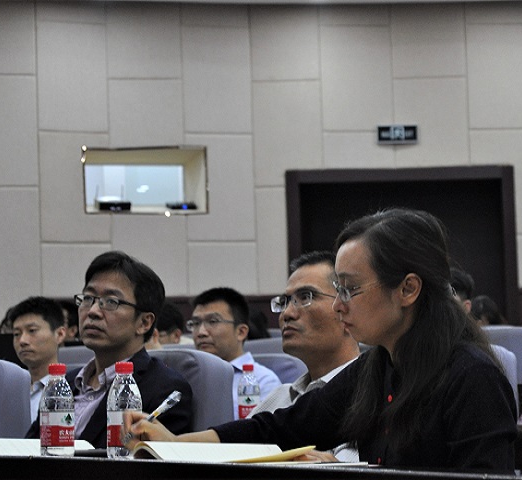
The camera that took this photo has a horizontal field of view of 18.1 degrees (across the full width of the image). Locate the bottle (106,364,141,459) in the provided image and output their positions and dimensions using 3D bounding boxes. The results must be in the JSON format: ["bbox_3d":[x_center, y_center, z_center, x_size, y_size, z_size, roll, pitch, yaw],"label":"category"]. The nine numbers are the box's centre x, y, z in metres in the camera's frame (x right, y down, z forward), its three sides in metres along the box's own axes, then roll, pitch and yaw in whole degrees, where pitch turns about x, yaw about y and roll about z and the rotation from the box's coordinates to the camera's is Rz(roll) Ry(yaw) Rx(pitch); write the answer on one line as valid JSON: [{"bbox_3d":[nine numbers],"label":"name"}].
[{"bbox_3d":[-0.237,0.301,2.850,0.061,0.178,0.061,-2,-4,0],"label":"bottle"}]

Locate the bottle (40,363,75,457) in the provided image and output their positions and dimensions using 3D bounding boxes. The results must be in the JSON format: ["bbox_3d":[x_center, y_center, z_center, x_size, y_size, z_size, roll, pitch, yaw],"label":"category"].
[{"bbox_3d":[-0.360,0.309,2.900,0.061,0.178,0.061,-2,-4,0],"label":"bottle"}]

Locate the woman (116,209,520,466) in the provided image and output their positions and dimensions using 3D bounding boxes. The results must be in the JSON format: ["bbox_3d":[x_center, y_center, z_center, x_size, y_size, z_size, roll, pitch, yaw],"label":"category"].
[{"bbox_3d":[0.150,0.530,2.740,0.800,1.200,0.550,1,-5,-37],"label":"woman"}]

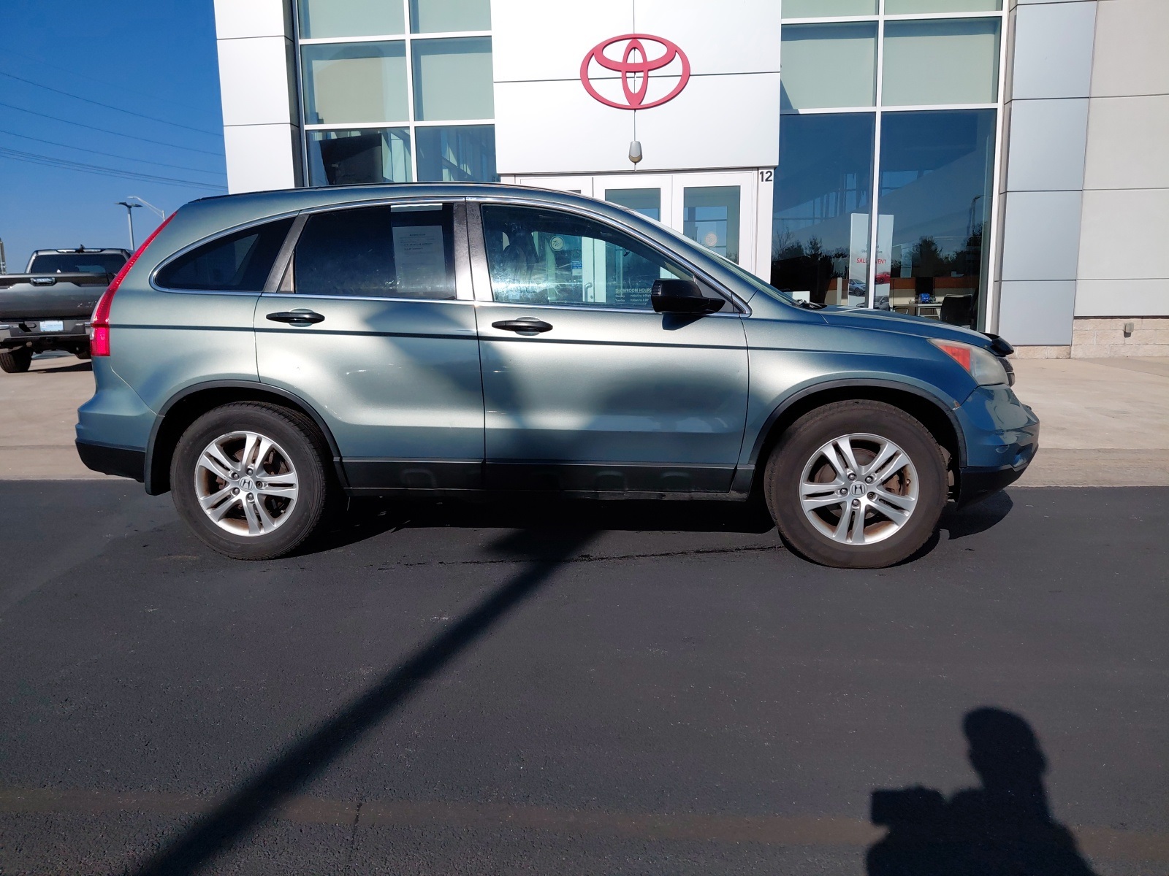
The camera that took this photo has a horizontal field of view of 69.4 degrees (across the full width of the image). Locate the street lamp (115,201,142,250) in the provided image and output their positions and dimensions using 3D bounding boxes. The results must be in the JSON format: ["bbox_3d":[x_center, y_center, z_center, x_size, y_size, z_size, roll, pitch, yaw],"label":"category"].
[{"bbox_3d":[-24.210,-9.119,45.538,0.450,6.970,1.600,3,10,25],"label":"street lamp"}]

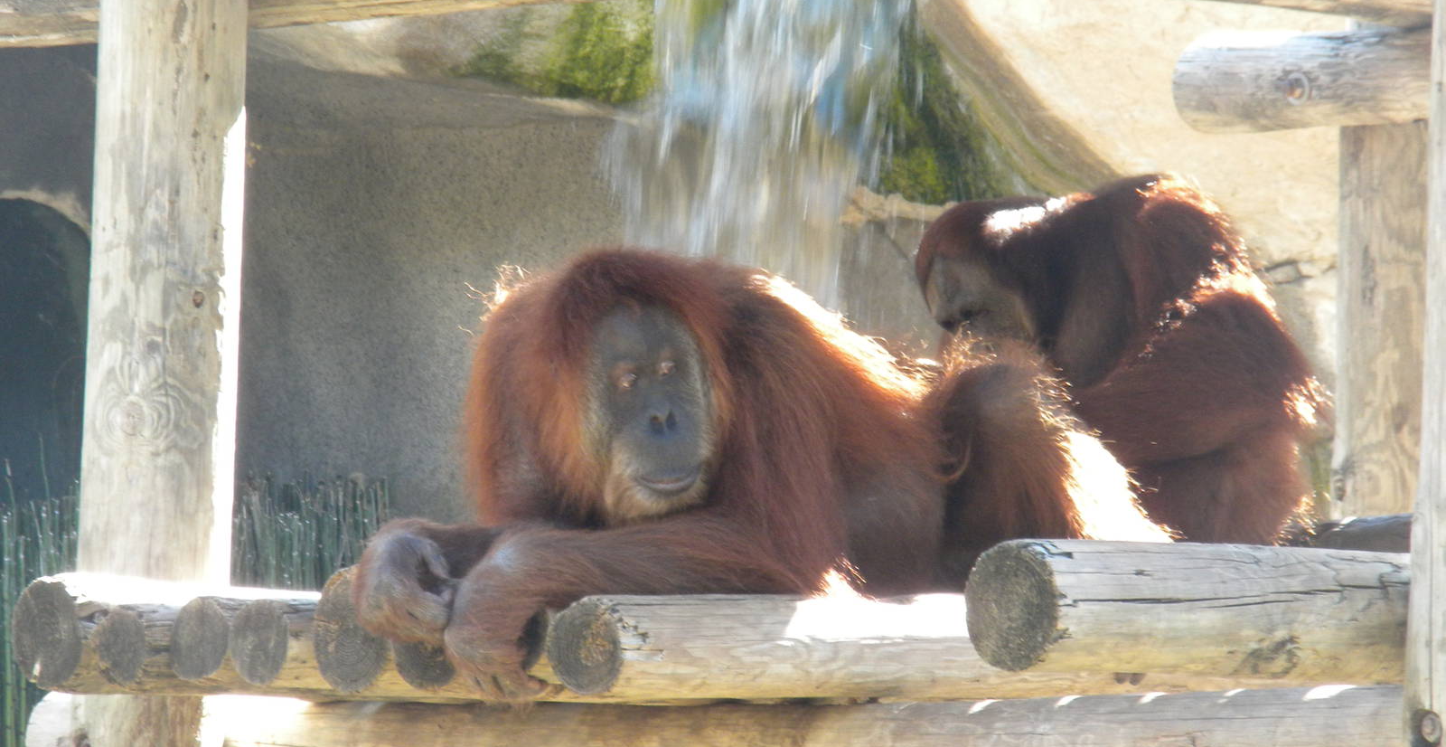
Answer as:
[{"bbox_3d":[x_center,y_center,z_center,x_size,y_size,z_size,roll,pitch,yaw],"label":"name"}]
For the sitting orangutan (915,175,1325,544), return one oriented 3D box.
[{"bbox_3d":[0.451,0.007,12.550,0.480,0.470,0.420,3,-3,-24],"label":"sitting orangutan"}]

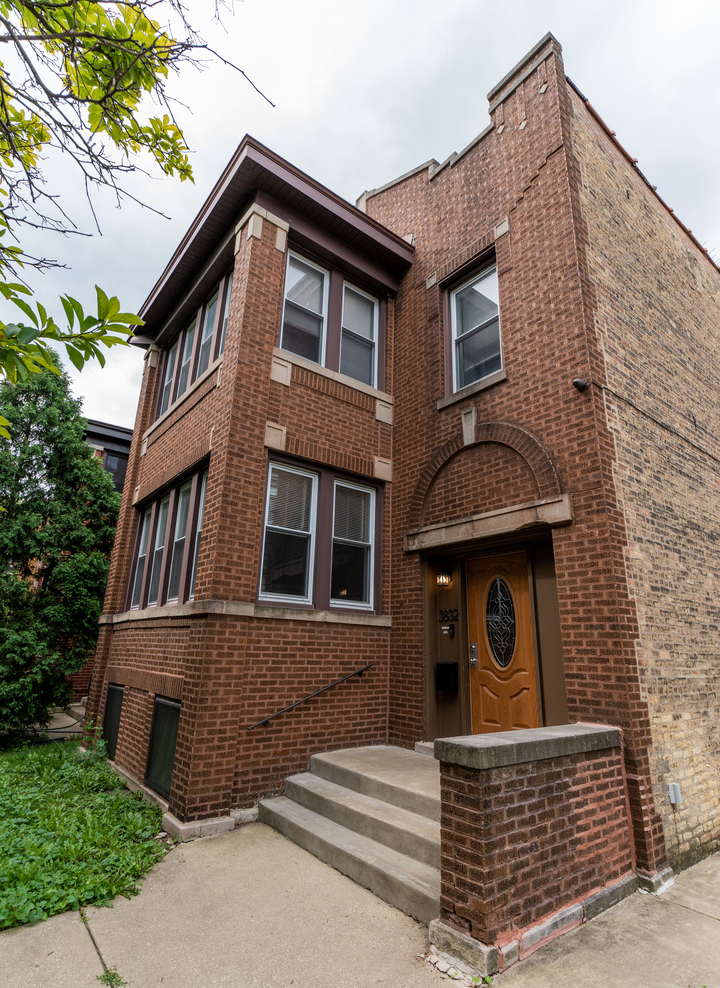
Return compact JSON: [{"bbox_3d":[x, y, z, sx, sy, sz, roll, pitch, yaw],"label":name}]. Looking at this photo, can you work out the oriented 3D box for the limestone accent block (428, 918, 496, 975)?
[{"bbox_3d":[0.592,2.575,2.765,0.112,0.127,0.416,14,-21,-36],"label":"limestone accent block"}]

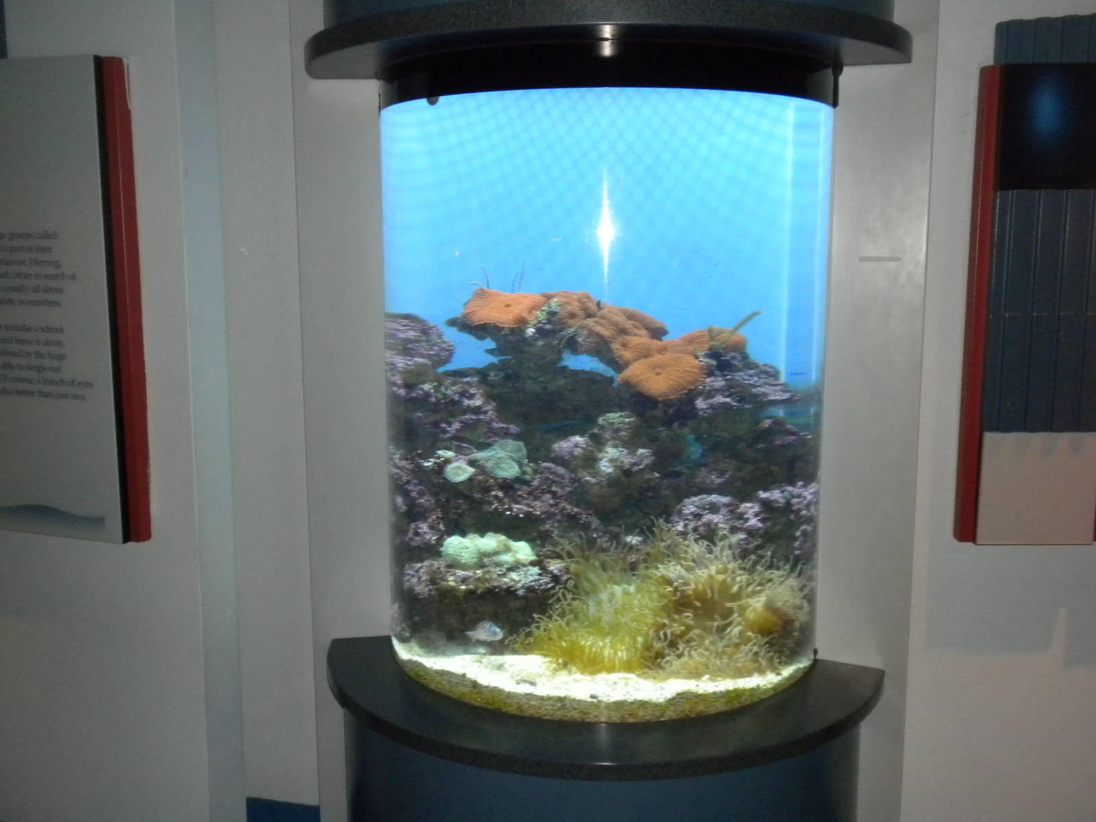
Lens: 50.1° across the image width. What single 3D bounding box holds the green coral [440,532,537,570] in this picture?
[{"bbox_3d":[-0.081,0.193,1.598,0.124,0.043,0.072,0,9,2],"label":"green coral"}]

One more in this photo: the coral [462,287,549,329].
[{"bbox_3d":[-0.059,-0.139,1.595,0.117,0.055,0.093,0,9,2],"label":"coral"}]

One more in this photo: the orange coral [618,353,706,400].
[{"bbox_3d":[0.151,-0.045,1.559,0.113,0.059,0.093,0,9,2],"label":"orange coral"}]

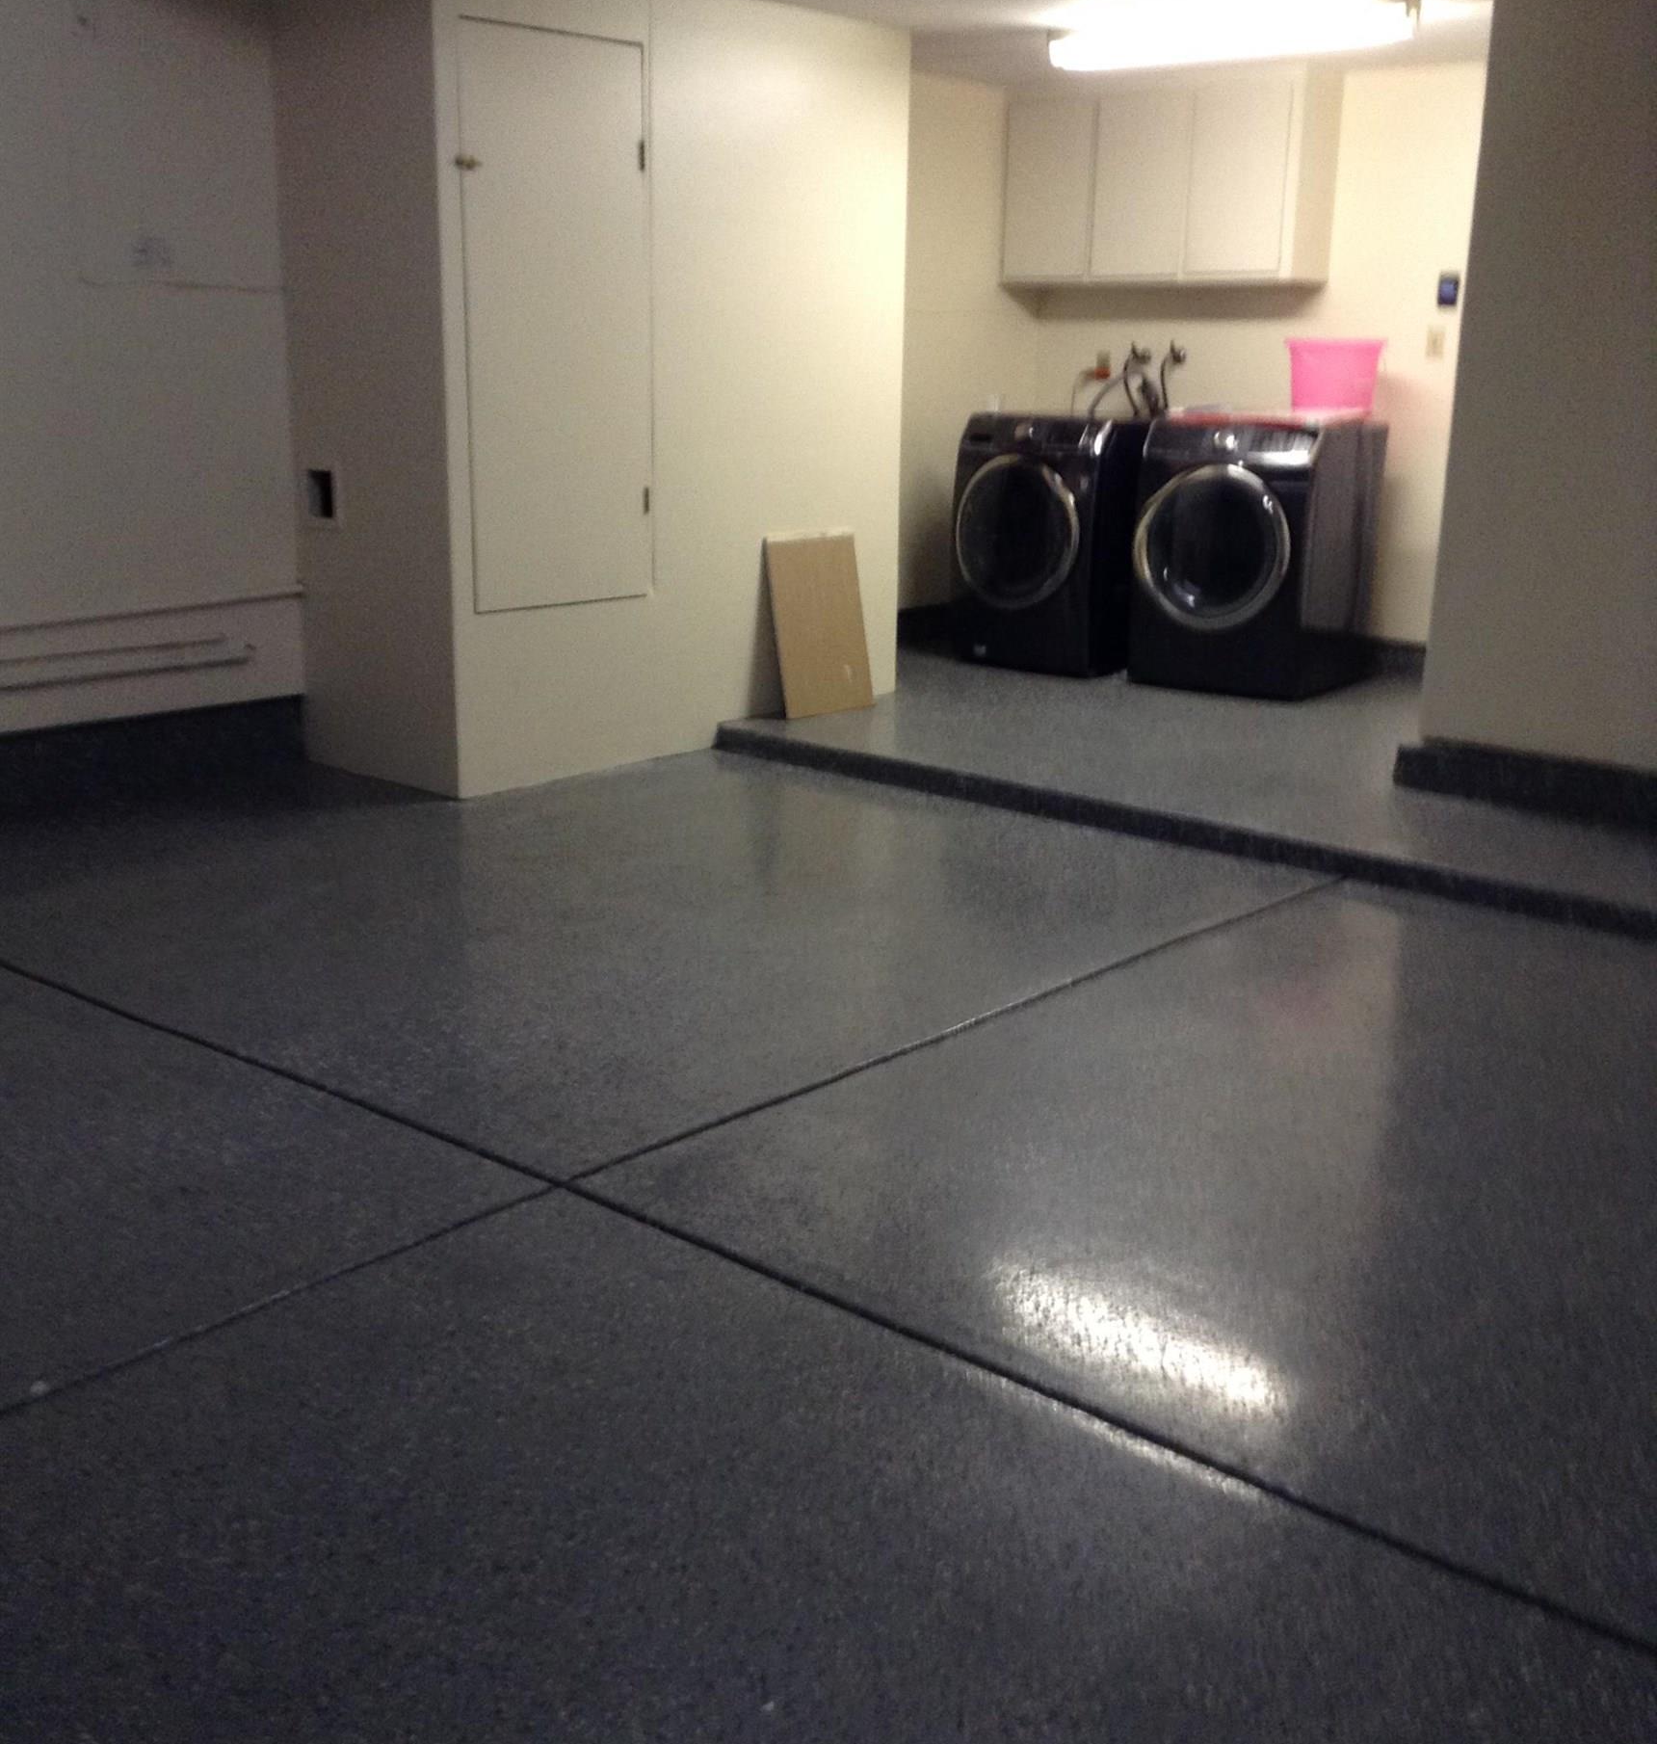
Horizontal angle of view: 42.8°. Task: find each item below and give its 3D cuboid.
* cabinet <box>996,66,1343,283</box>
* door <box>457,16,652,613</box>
[{"bbox_3d":[1.346,-2.749,8.450,1.375,0.775,0.315,14,20,39],"label":"cabinet"},{"bbox_3d":[-0.800,-1.603,6.219,0.040,1.630,0.710,13,19,39],"label":"door"}]

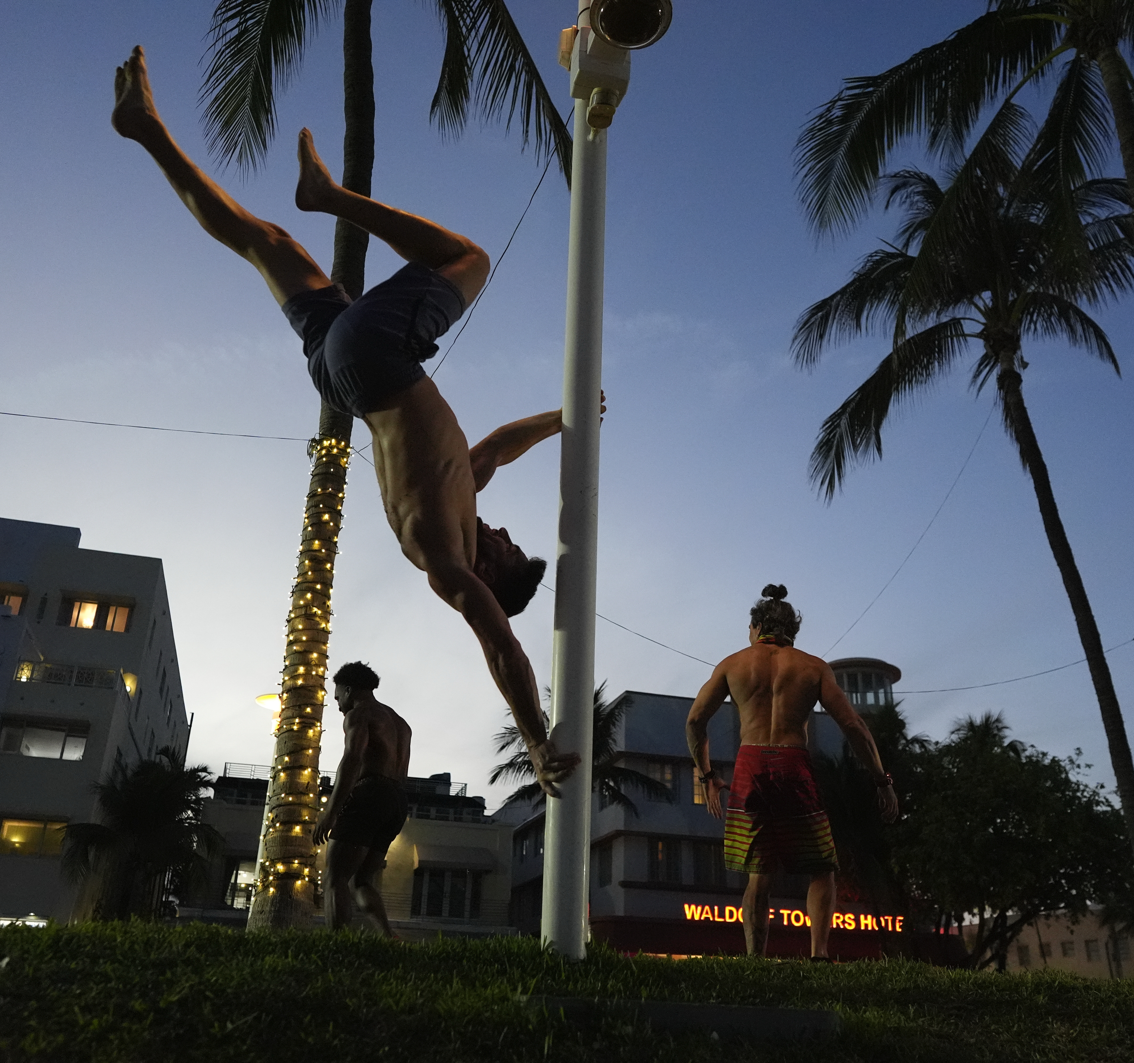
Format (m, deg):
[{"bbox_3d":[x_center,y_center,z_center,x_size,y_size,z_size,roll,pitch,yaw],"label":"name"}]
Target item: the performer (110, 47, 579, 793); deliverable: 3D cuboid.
[{"bbox_3d":[-0.500,-0.352,2.780,0.750,2.050,0.620,-30,5,-6],"label":"performer"}]

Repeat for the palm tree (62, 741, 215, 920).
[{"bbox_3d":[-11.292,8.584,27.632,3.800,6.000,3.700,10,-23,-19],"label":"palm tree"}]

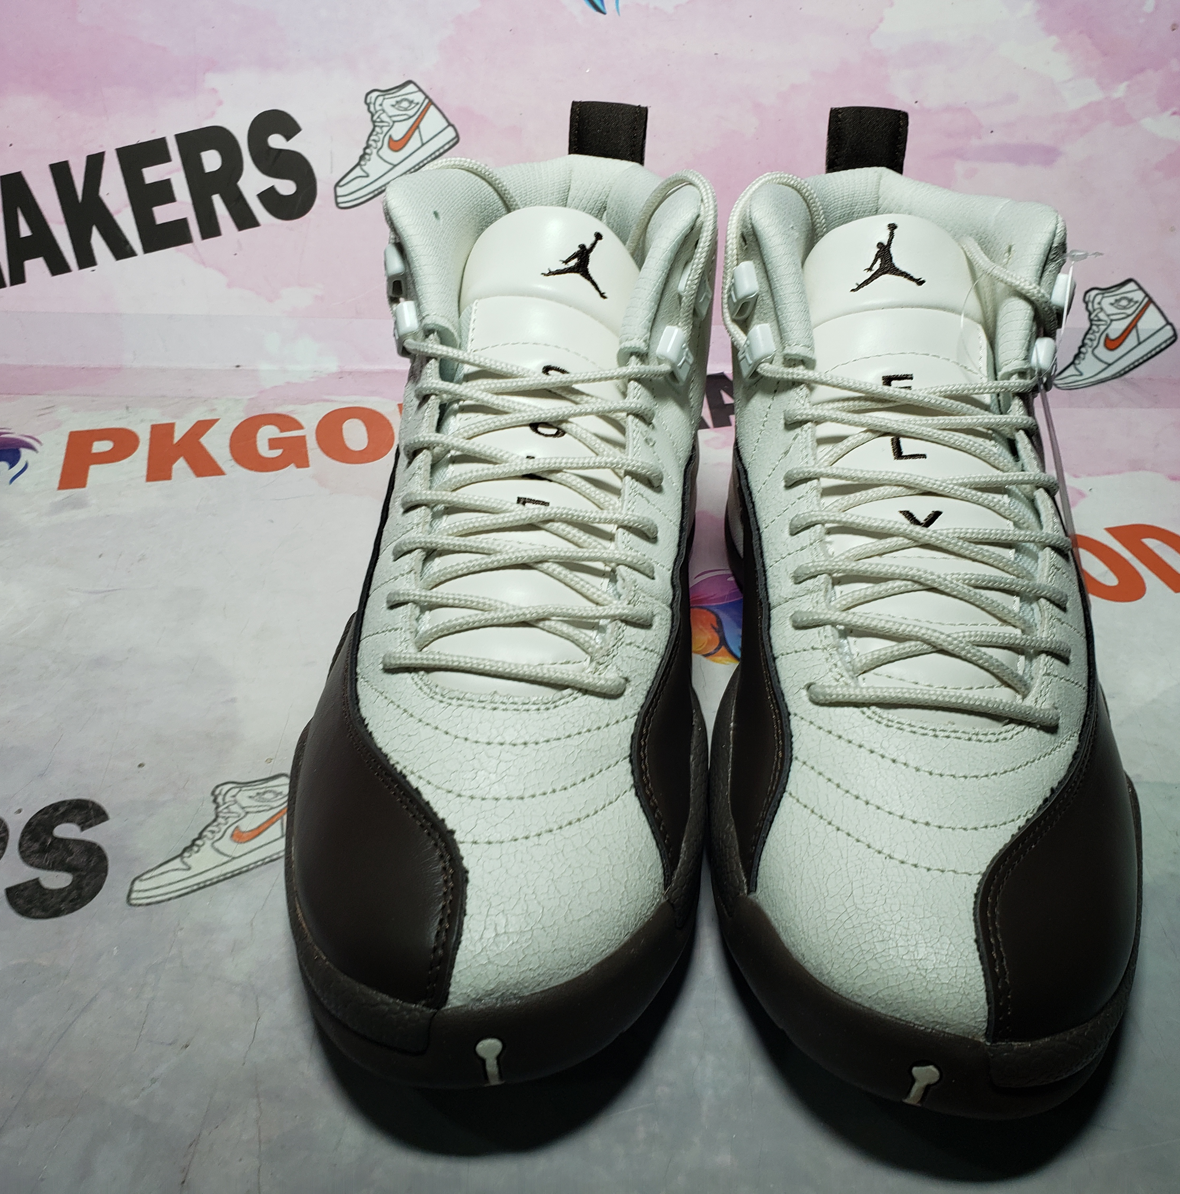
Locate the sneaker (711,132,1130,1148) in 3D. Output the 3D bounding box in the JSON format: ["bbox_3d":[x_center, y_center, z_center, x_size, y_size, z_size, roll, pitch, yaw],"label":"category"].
[{"bbox_3d":[0.093,-0.021,0.351,0.115,0.165,0.302,2,36,1],"label":"sneaker"}]

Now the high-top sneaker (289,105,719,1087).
[{"bbox_3d":[-0.013,-0.024,0.354,0.115,0.165,0.302,5,36,6],"label":"high-top sneaker"}]

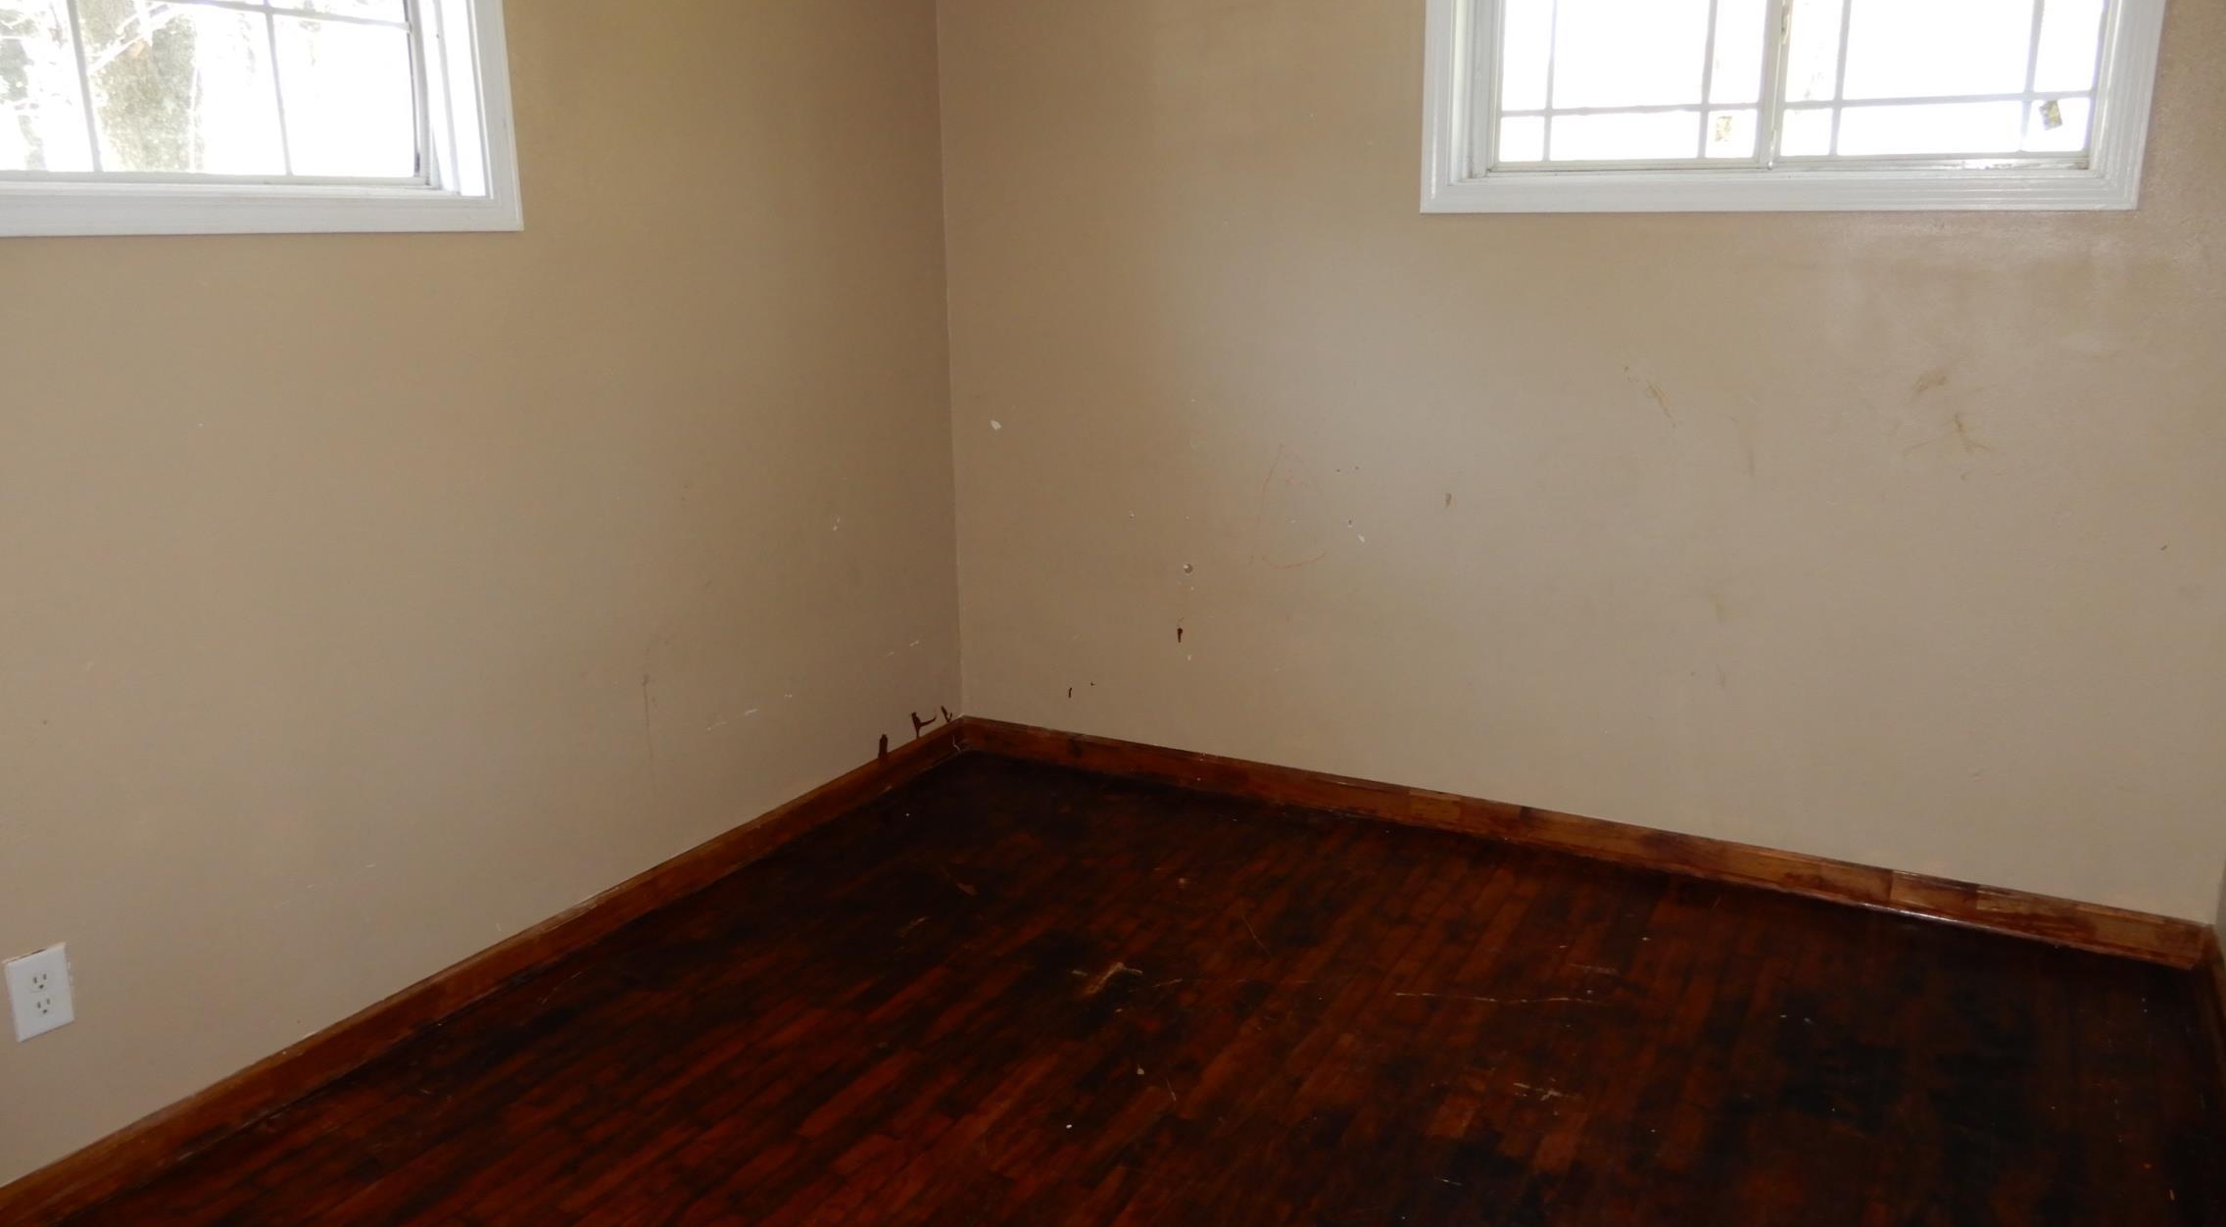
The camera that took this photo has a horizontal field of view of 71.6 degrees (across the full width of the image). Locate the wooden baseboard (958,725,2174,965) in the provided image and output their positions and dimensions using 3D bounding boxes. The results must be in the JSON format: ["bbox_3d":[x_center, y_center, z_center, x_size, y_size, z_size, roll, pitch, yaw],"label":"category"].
[{"bbox_3d":[0.837,0.487,3.643,2.884,0.092,0.020,7,16,27],"label":"wooden baseboard"}]

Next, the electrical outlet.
[{"bbox_3d":[-1.543,0.546,2.223,0.010,0.119,0.076,7,16,27],"label":"electrical outlet"}]

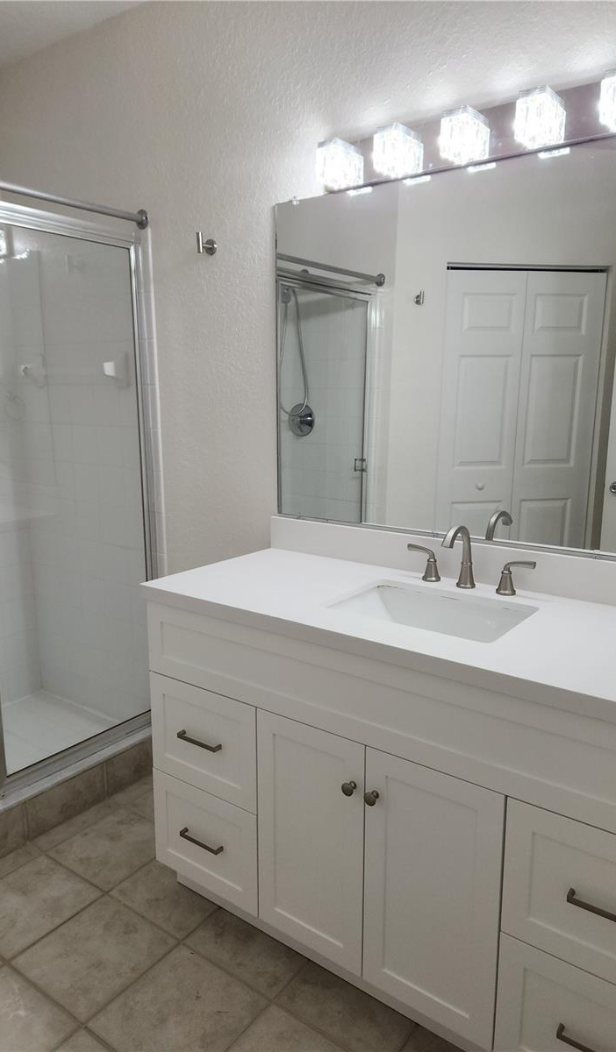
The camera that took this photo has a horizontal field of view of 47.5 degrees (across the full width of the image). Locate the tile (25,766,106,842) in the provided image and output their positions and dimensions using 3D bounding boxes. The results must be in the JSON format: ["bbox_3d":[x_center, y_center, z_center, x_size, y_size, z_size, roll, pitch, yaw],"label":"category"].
[{"bbox_3d":[-0.799,0.914,2.332,0.010,0.145,0.302,8,13,36],"label":"tile"}]

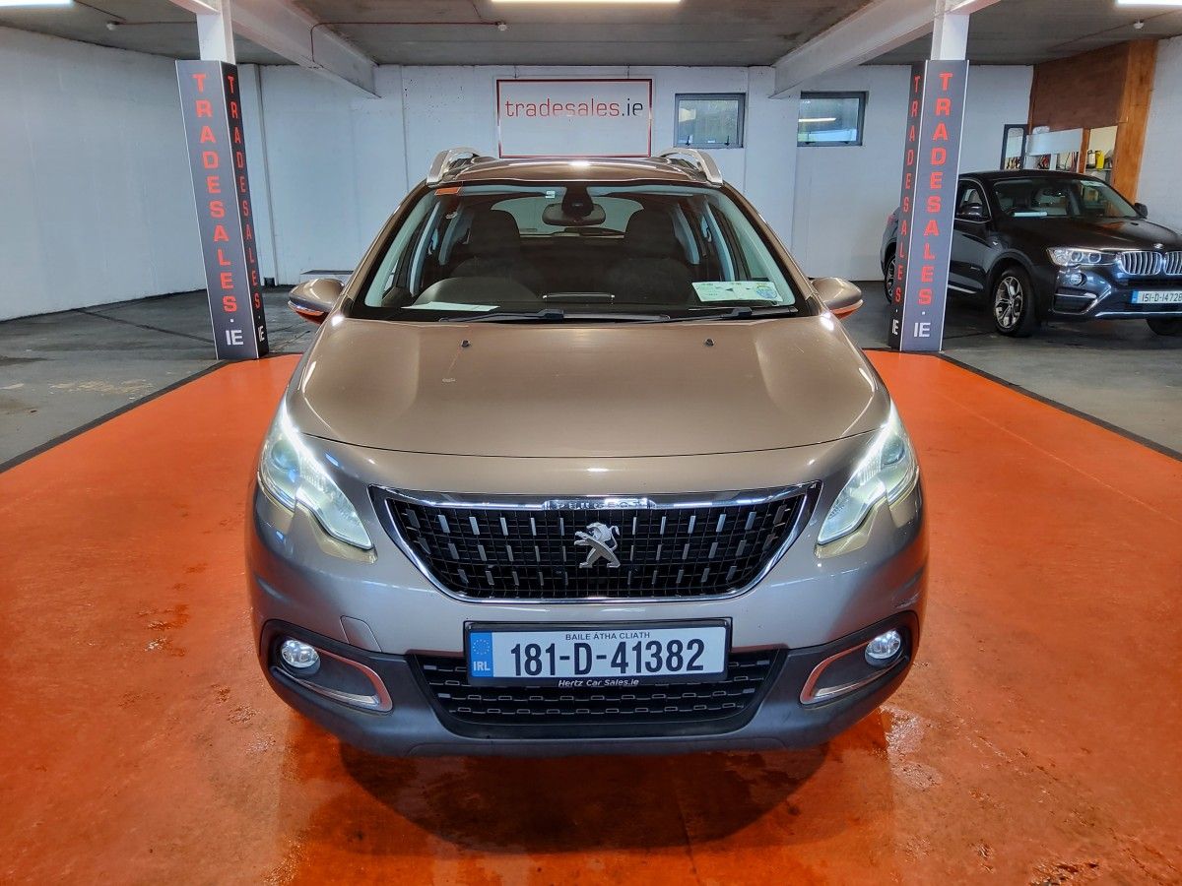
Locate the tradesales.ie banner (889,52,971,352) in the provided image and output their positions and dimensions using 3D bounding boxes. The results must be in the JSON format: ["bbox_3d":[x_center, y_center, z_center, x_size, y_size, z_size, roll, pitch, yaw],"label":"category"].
[{"bbox_3d":[2.973,-2.042,7.829,0.360,2.440,0.270,-1,16,-2],"label":"tradesales.ie banner"}]

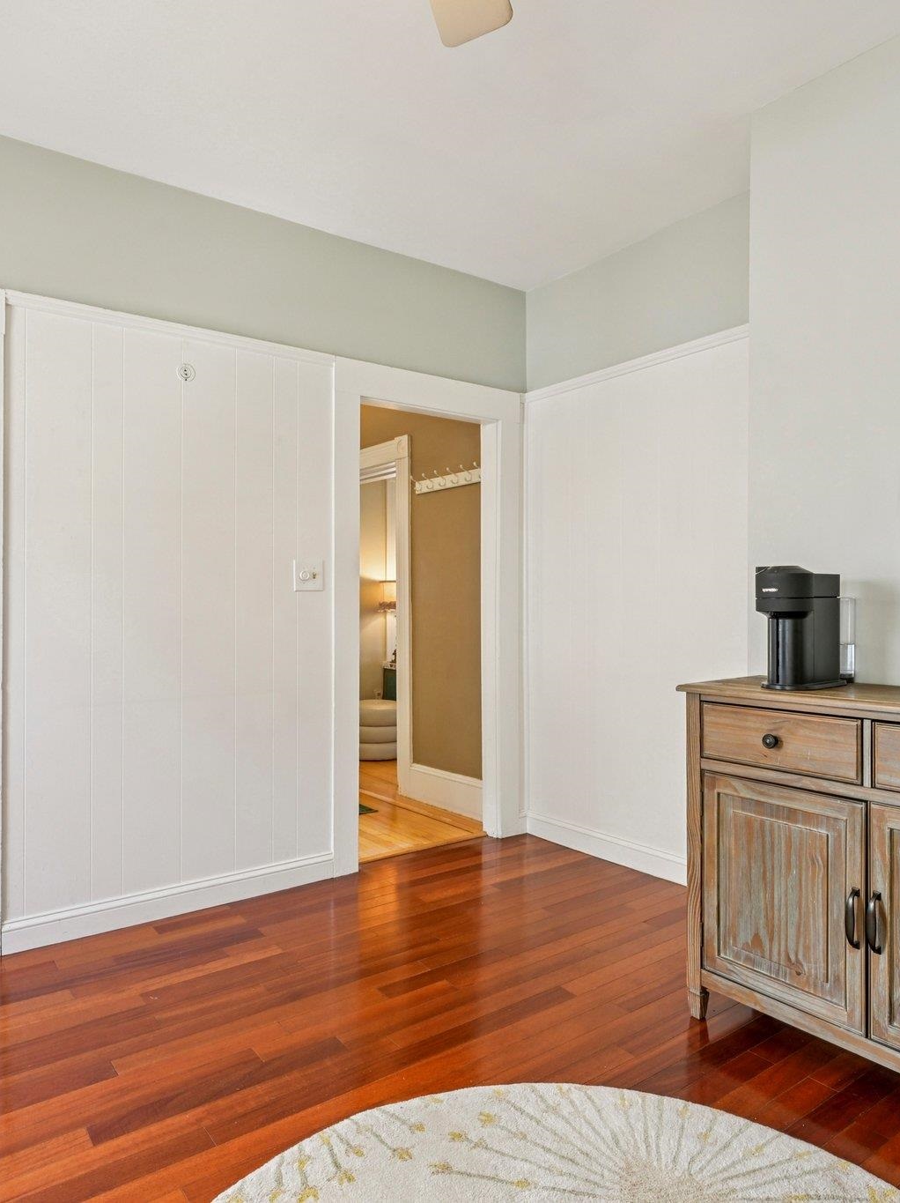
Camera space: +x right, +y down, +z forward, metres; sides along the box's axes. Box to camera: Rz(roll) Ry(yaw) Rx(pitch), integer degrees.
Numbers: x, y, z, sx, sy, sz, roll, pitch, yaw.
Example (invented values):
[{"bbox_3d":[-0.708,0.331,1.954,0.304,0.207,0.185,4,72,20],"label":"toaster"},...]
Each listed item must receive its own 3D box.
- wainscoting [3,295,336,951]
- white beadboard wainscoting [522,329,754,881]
[{"bbox_3d":[-0.960,0.073,2.946,1.200,2.130,0.032,0,0,-37],"label":"wainscoting"},{"bbox_3d":[0.793,0.071,3.377,0.032,2.147,1.384,0,0,-37],"label":"white beadboard wainscoting"}]

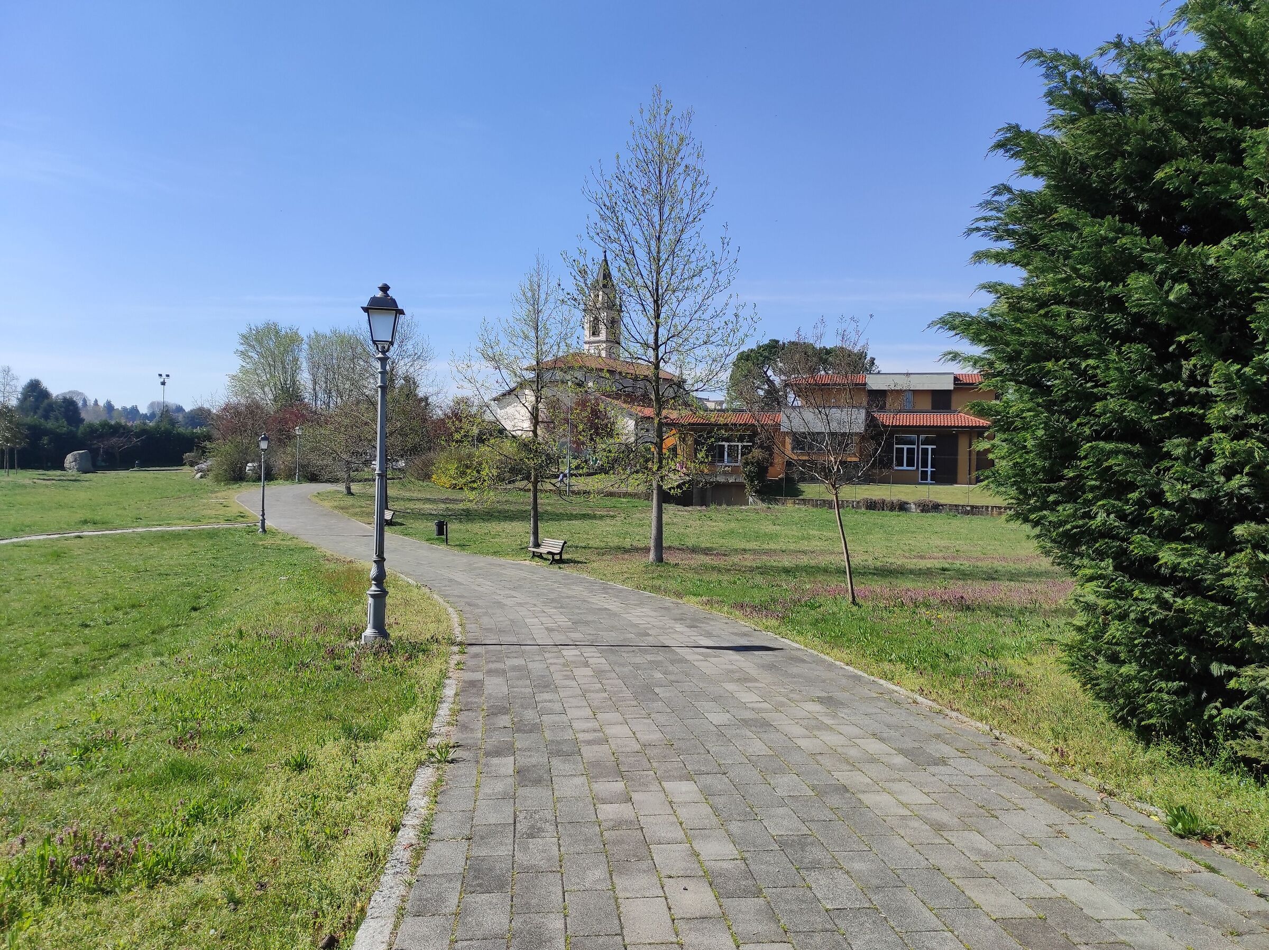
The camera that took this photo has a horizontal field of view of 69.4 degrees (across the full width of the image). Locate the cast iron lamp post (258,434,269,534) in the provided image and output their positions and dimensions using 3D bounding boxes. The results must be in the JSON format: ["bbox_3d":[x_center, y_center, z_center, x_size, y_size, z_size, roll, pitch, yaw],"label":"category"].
[{"bbox_3d":[-14.427,0.316,35.600,0.440,3.950,0.440,1,-1,-7],"label":"cast iron lamp post"}]

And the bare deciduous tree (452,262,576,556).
[{"bbox_3d":[-3.888,-2.427,30.300,4.050,9.650,4.000,1,-1,0],"label":"bare deciduous tree"}]

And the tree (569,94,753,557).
[{"bbox_3d":[0.744,-4.099,25.000,4.900,13.000,4.800,1,-1,0],"label":"tree"}]

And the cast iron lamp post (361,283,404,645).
[{"bbox_3d":[-2.766,-0.119,10.000,0.440,3.940,0.440,1,-1,-7],"label":"cast iron lamp post"}]

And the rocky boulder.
[{"bbox_3d":[-42.481,-0.985,70.000,2.200,1.750,1.900,1,-1,-30],"label":"rocky boulder"}]

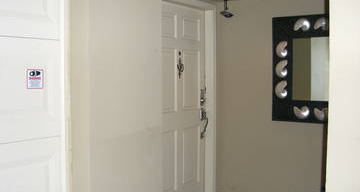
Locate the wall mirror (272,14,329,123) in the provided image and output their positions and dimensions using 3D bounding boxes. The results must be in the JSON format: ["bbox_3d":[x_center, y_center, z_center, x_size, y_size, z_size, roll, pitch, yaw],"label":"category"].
[{"bbox_3d":[1.270,-0.233,3.473,0.970,0.970,0.040,2,4,36],"label":"wall mirror"}]

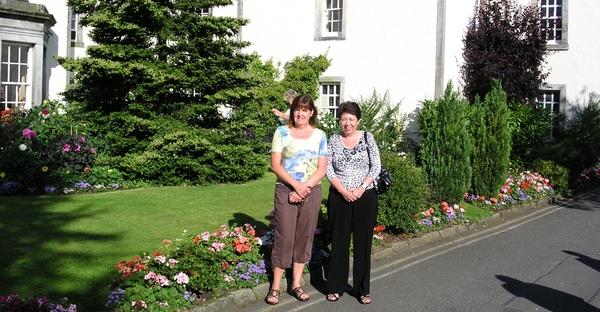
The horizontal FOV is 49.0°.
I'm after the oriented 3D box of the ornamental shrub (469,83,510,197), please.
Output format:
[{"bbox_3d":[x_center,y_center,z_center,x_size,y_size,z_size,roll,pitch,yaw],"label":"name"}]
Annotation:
[{"bbox_3d":[3.107,-0.266,10.802,0.720,1.920,0.720,1,4,0],"label":"ornamental shrub"}]

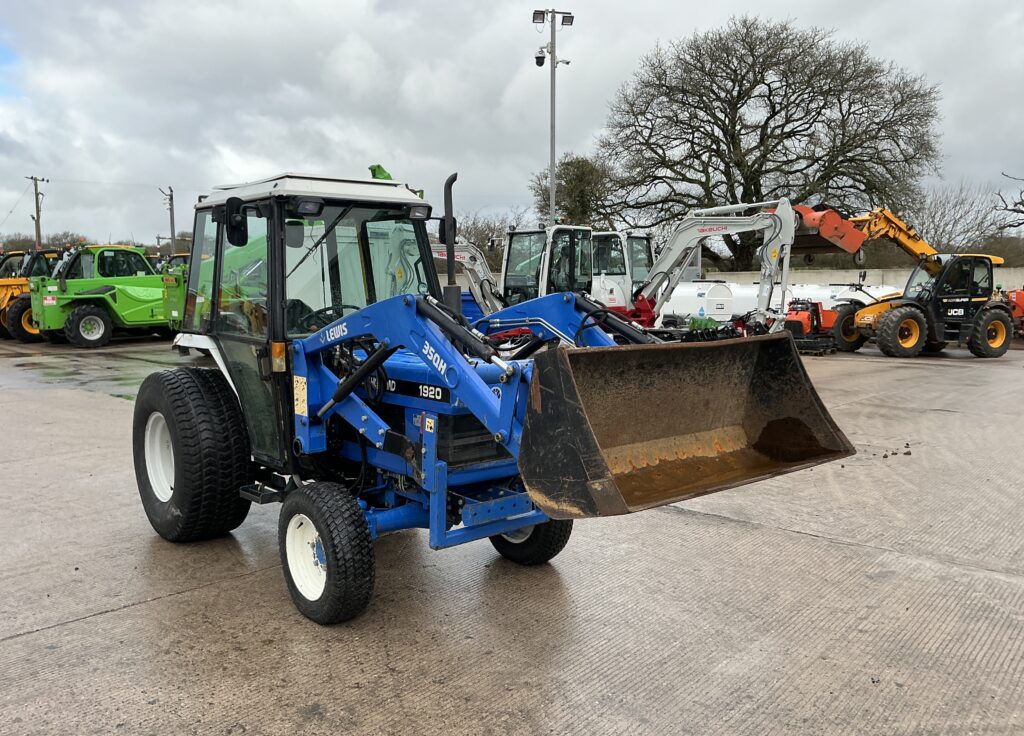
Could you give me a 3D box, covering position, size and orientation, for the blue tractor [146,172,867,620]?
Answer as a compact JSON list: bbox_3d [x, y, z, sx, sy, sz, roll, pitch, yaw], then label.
[{"bbox_3d":[-0.533,0.041,4.334,1.680,2.170,4.190,-5,8,-40],"label":"blue tractor"}]

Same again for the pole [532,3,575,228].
[{"bbox_3d":[1.083,-5.024,21.944,1.070,8.609,0.450,0,6,-3],"label":"pole"}]

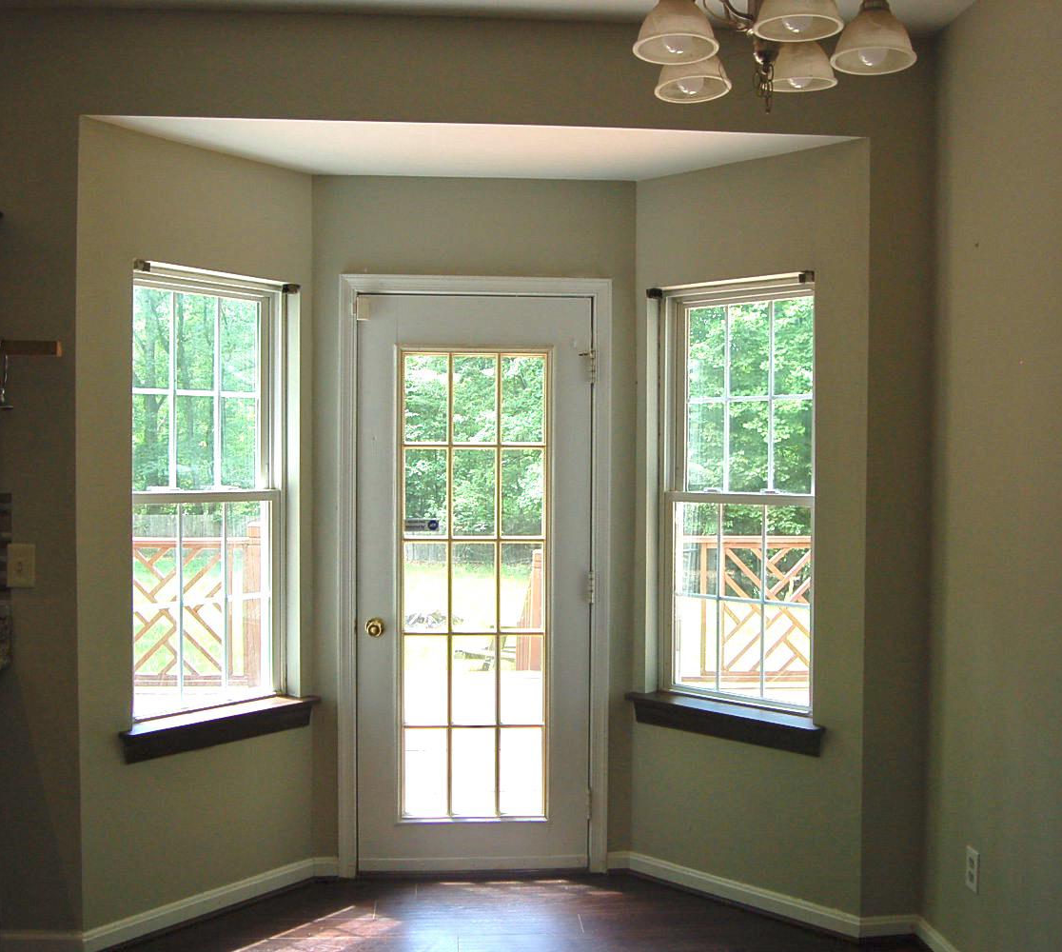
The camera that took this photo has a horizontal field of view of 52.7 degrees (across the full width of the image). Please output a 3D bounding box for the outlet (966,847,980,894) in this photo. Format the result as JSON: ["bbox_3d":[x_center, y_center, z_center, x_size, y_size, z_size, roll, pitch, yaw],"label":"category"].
[{"bbox_3d":[1.225,1.093,2.980,0.009,0.114,0.070,0,1,-4],"label":"outlet"}]

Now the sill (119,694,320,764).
[{"bbox_3d":[-1.018,0.813,3.478,0.144,0.099,0.720,2,2,43],"label":"sill"}]

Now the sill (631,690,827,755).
[{"bbox_3d":[0.663,0.821,3.583,0.720,0.099,0.144,1,2,38],"label":"sill"}]

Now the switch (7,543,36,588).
[{"bbox_3d":[-1.478,0.261,3.108,0.076,0.124,0.013,0,1,-4],"label":"switch"}]

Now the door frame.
[{"bbox_3d":[-0.198,0.355,3.798,0.948,2.094,0.119,0,1,-4],"label":"door frame"}]

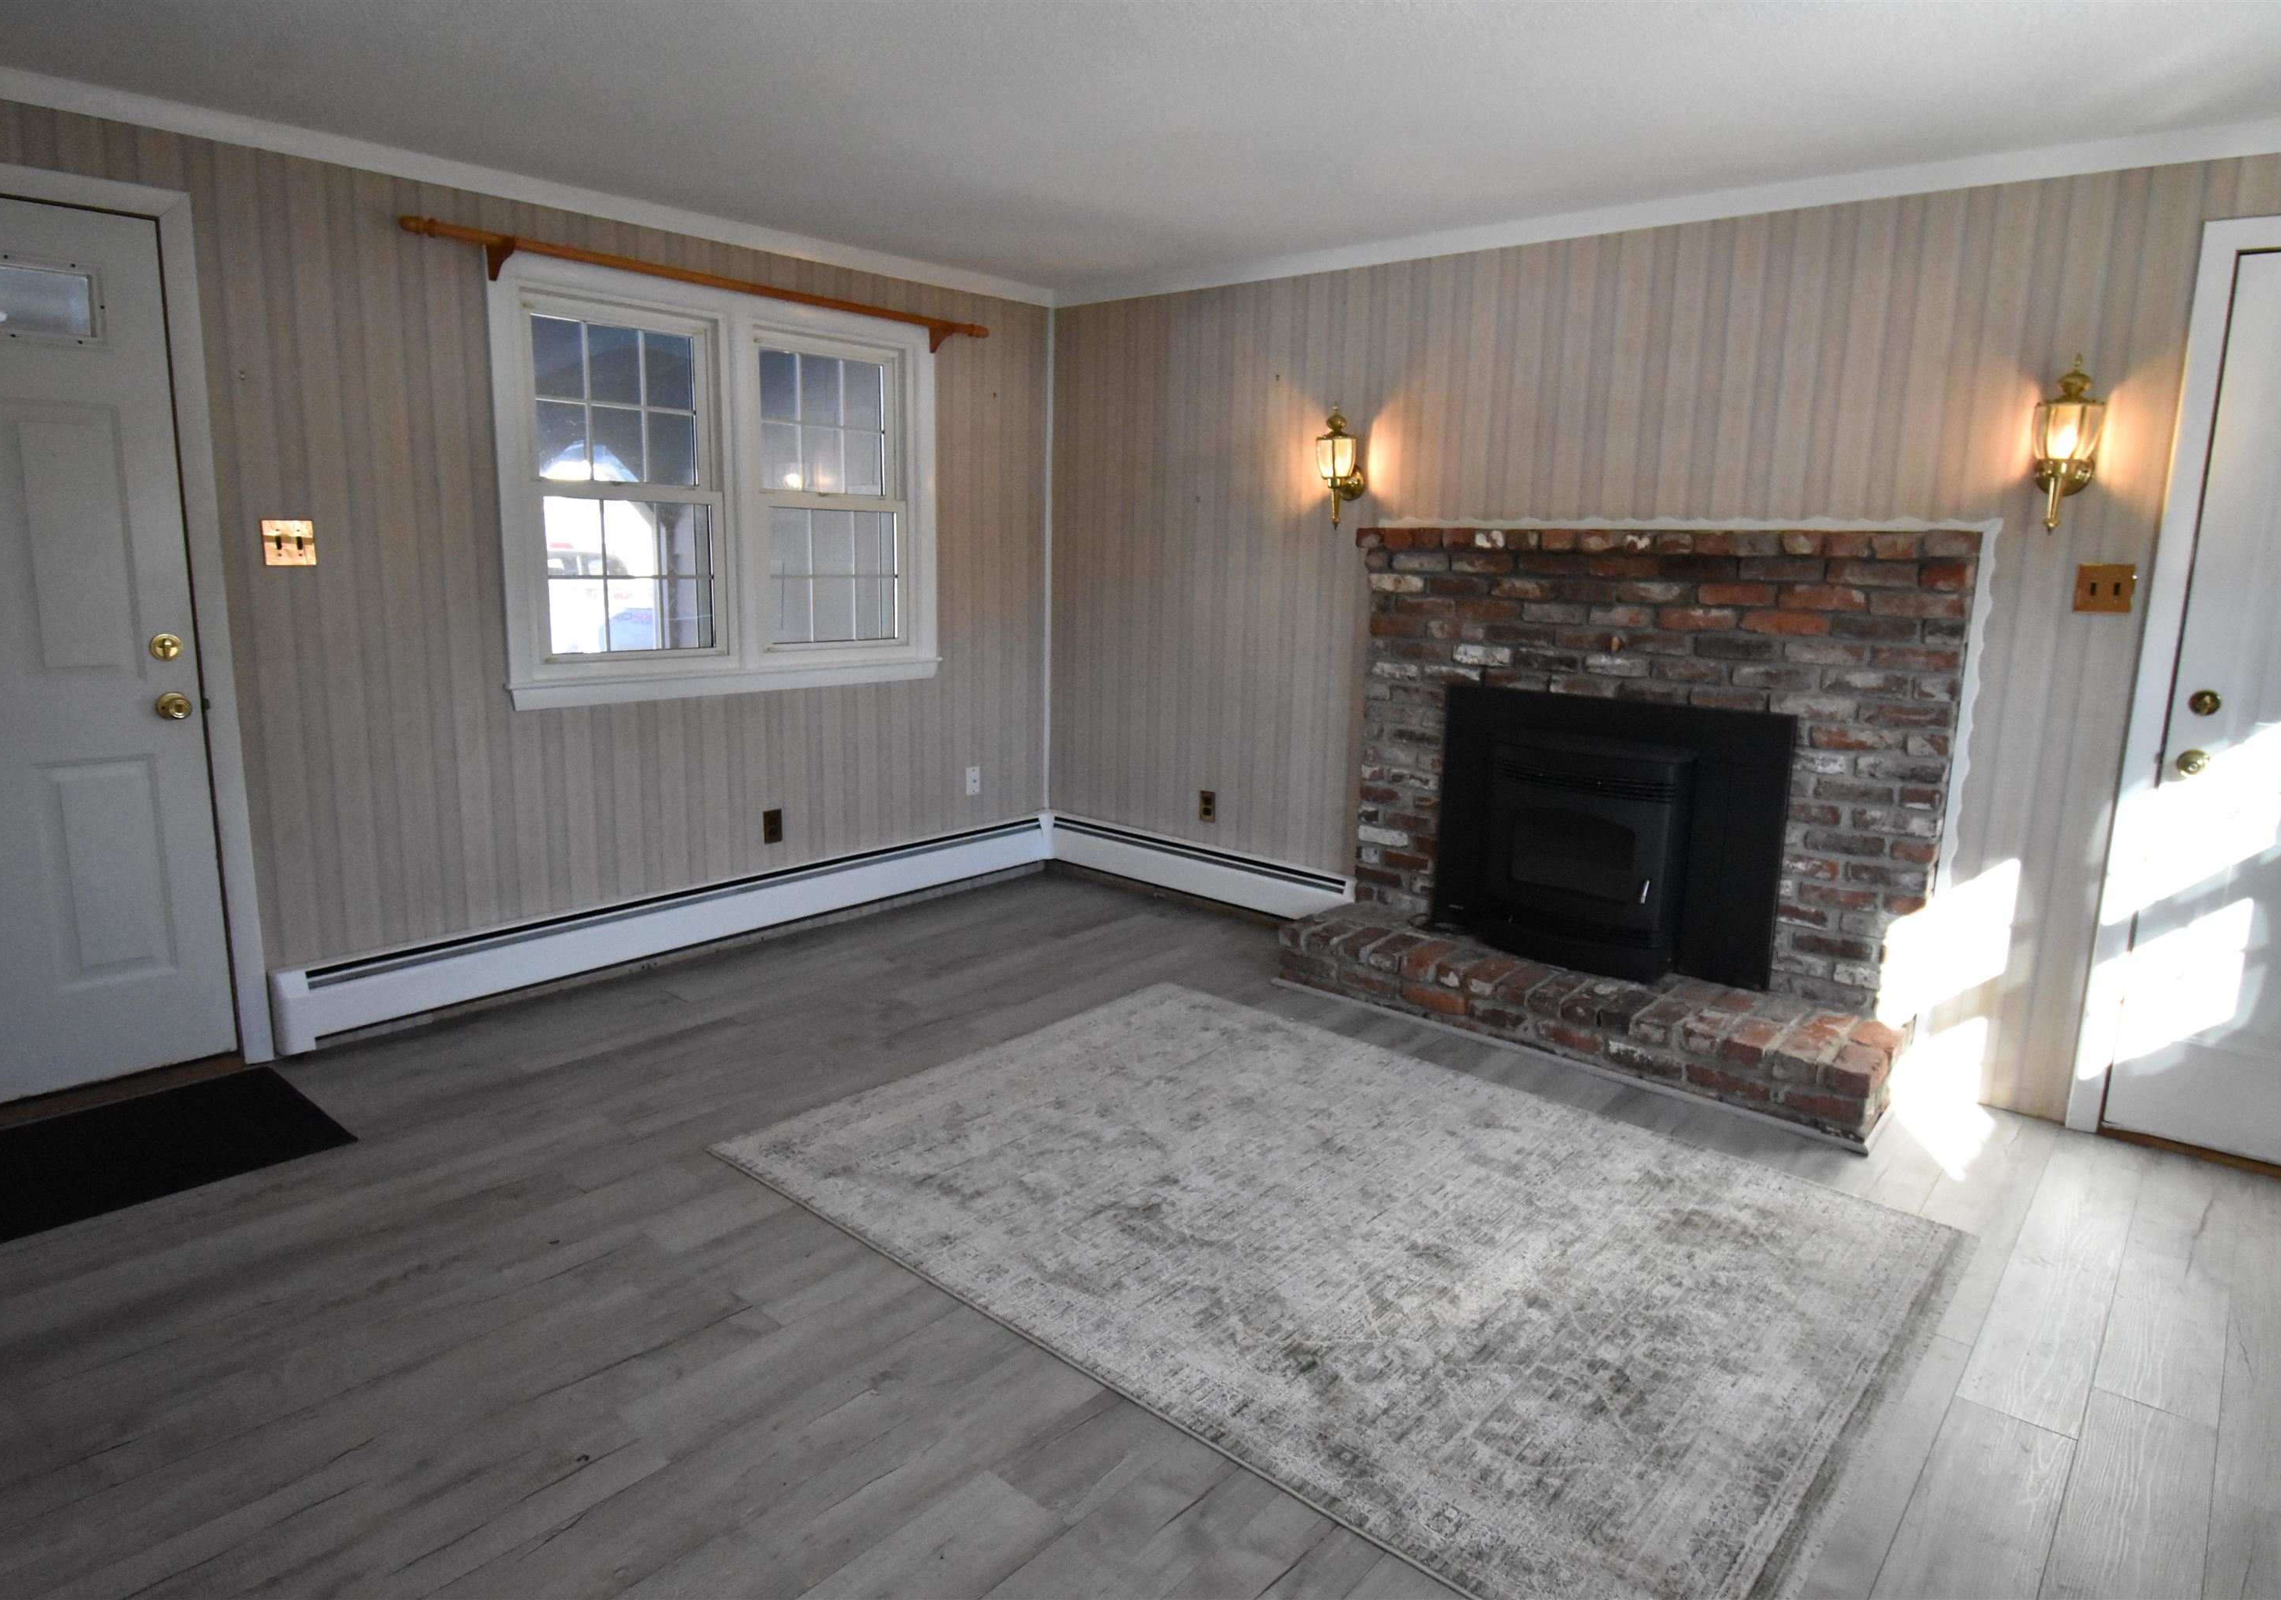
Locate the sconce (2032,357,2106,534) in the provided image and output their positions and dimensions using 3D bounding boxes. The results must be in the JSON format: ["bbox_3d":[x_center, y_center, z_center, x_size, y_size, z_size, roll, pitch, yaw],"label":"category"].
[{"bbox_3d":[2.136,-0.818,2.923,0.138,0.390,0.170,11,14,39],"label":"sconce"}]

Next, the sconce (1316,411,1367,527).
[{"bbox_3d":[0.649,-1.095,4.168,0.138,0.390,0.170,11,14,39],"label":"sconce"}]

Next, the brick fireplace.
[{"bbox_3d":[1.245,-0.037,3.595,1.730,1.437,0.550,11,14,39],"label":"brick fireplace"}]

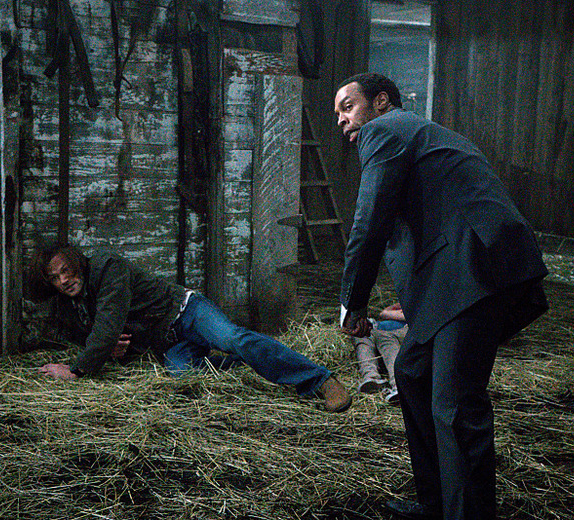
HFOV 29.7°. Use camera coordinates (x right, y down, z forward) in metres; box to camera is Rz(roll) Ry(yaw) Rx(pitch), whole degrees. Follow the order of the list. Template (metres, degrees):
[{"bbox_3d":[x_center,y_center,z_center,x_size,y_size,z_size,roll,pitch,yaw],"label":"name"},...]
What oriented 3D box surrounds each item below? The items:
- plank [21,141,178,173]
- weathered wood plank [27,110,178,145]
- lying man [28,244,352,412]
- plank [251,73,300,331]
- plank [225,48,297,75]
[{"bbox_3d":[-1.076,-0.589,6.315,1.000,0.190,0.030,-4,9,-35],"label":"plank"},{"bbox_3d":[-1.062,-0.779,6.298,0.990,0.200,0.030,-4,9,-35],"label":"weathered wood plank"},{"bbox_3d":[-0.464,0.278,5.249,1.800,0.597,0.758,5,9,28],"label":"lying man"},{"bbox_3d":[-0.072,-0.352,6.928,0.360,1.650,0.035,-4,9,-35],"label":"plank"},{"bbox_3d":[-0.159,-1.231,6.771,0.580,0.150,0.030,-4,9,-35],"label":"plank"}]

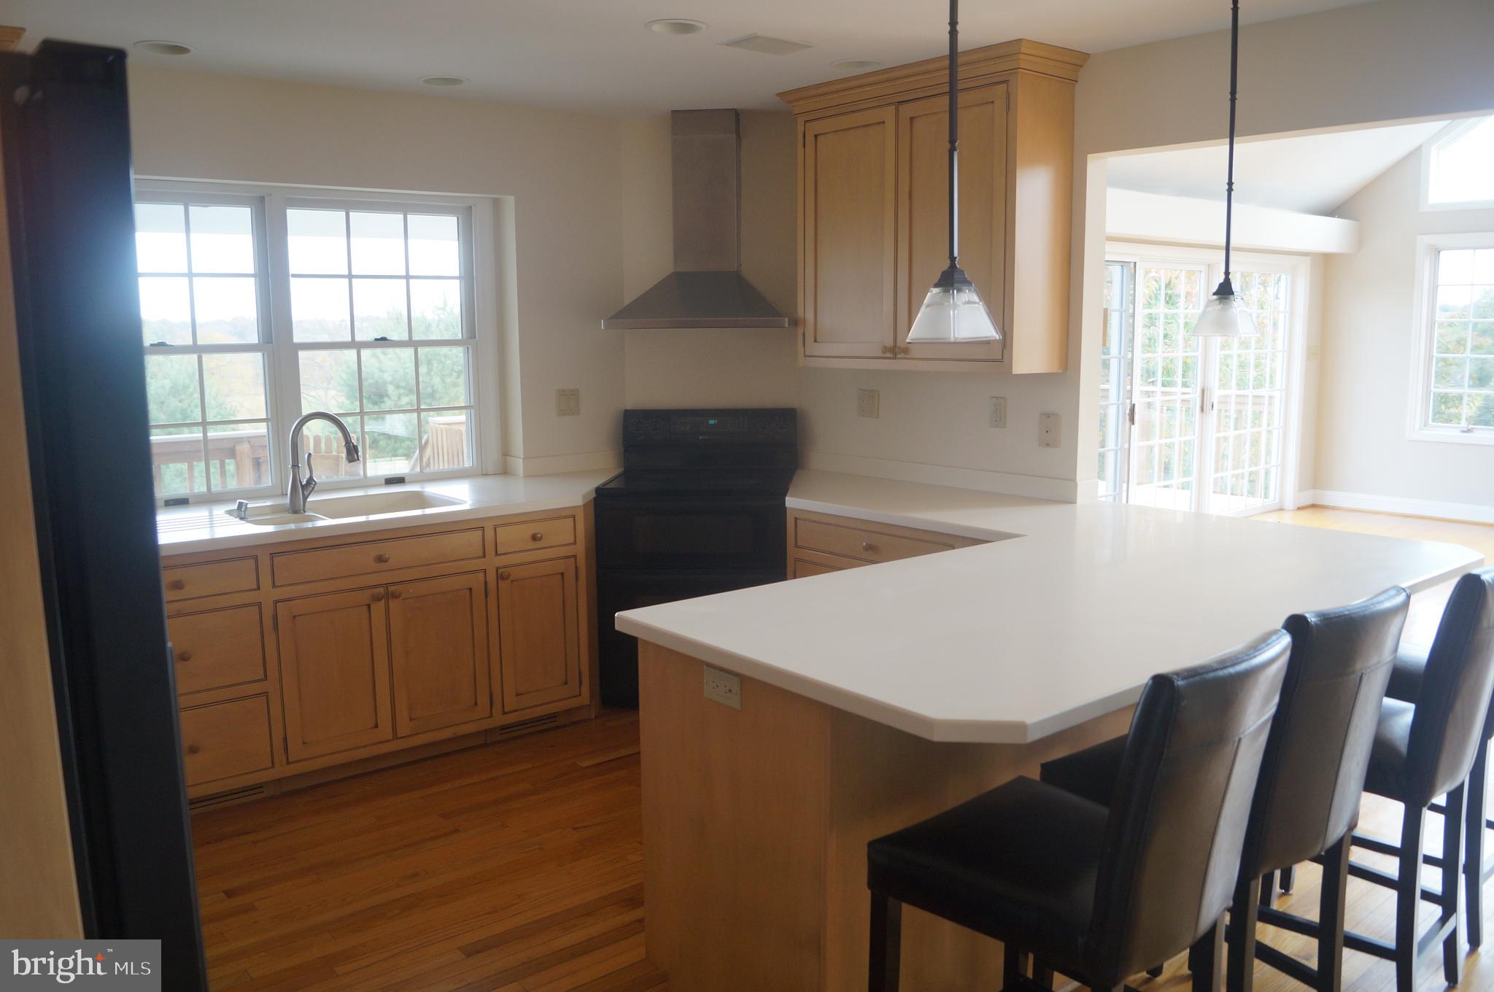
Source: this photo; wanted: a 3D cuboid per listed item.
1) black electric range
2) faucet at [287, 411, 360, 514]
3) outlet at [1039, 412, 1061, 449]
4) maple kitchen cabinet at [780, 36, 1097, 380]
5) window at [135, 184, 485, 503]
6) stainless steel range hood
[{"bbox_3d":[-0.184,0.236,4.730,0.760,1.175,0.670,0,8,3],"label":"black electric range"},{"bbox_3d":[-1.461,-0.123,3.862,0.235,0.353,0.080,-1,8,-8],"label":"faucet"},{"bbox_3d":[1.083,-0.232,4.005,0.010,0.120,0.082,-7,10,-39],"label":"outlet"},{"bbox_3d":[0.644,-0.998,4.136,0.380,1.075,1.180,-7,10,-39],"label":"maple kitchen cabinet"},{"bbox_3d":[-1.756,-0.587,4.274,1.640,1.170,0.110,-7,10,-39],"label":"window"},{"bbox_3d":[-0.193,-1.142,4.628,0.755,0.910,0.485,0,8,3],"label":"stainless steel range hood"}]

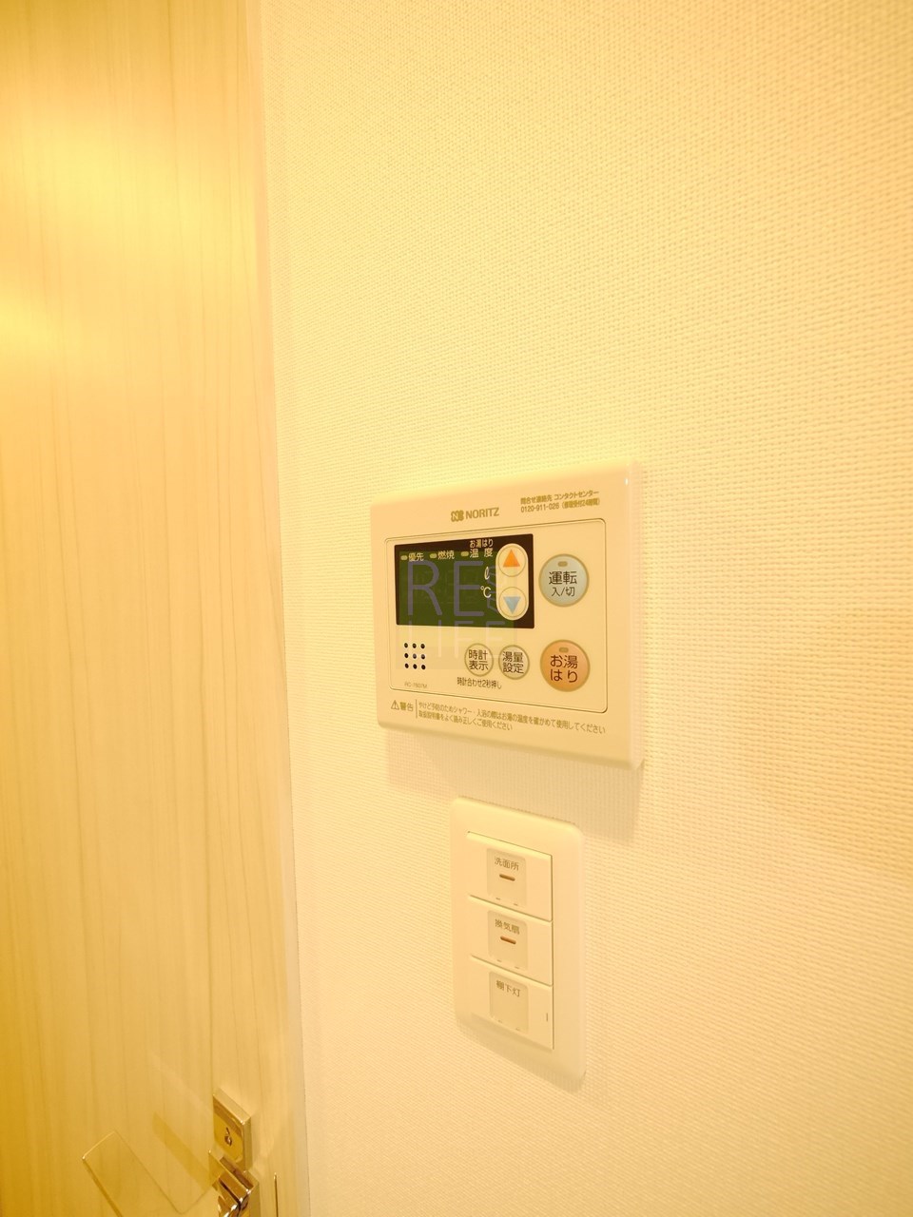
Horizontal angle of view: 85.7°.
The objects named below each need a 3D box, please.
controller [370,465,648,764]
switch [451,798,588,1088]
[{"bbox_3d":[0.015,0.003,0.230,0.131,0.121,0.022,0,3,31],"label":"controller"},{"bbox_3d":[0.027,0.160,0.240,0.070,0.120,0.009,0,3,30],"label":"switch"}]

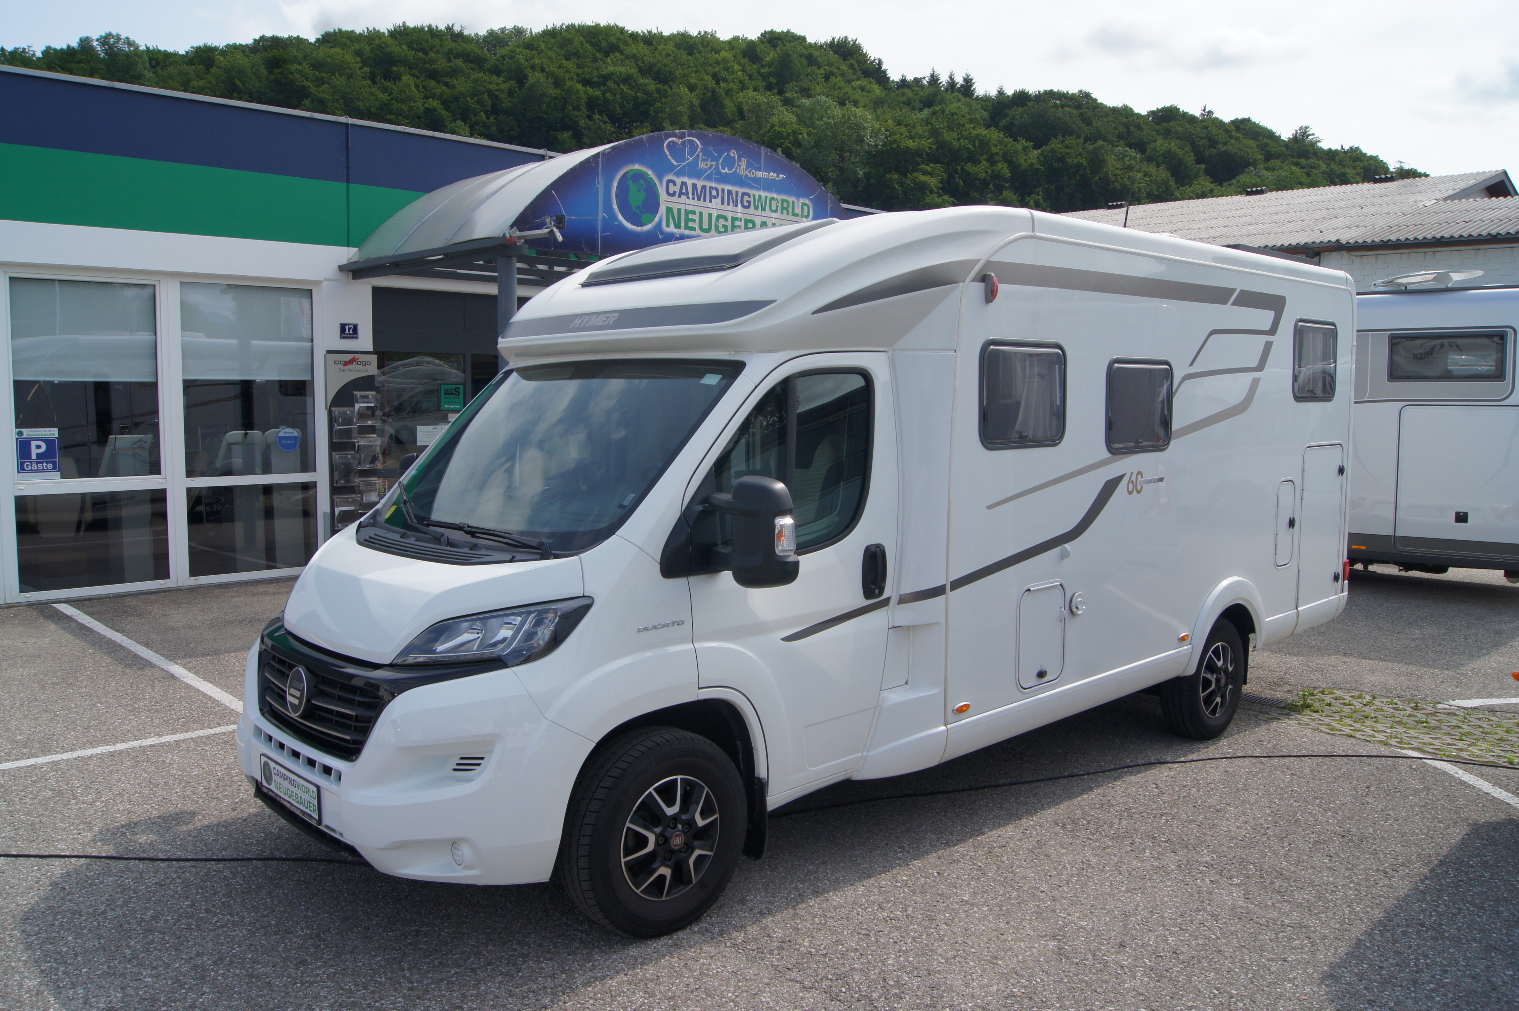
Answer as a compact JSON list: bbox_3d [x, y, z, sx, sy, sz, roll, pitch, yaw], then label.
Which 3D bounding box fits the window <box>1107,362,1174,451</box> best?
[{"bbox_3d":[1.963,-0.510,5.876,0.690,0.495,0.050,-6,7,-43],"label":"window"}]

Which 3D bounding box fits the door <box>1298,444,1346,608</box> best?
[{"bbox_3d":[3.777,0.125,7.663,0.700,1.080,0.050,-6,7,-43],"label":"door"}]

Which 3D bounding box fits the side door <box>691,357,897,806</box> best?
[{"bbox_3d":[0.135,0.245,4.414,1.140,1.700,0.200,-6,7,-43],"label":"side door"}]

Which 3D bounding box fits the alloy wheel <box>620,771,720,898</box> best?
[{"bbox_3d":[-0.363,1.174,4.080,0.445,0.445,0.167,-5,8,-43],"label":"alloy wheel"}]

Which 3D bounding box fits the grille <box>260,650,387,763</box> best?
[{"bbox_3d":[-1.632,0.708,4.090,0.121,0.278,1.041,-5,8,-43],"label":"grille"}]

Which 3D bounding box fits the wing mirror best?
[{"bbox_3d":[-0.022,0.089,3.968,0.187,0.379,0.324,-5,8,-43],"label":"wing mirror"}]

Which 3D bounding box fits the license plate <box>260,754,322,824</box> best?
[{"bbox_3d":[-1.669,1.006,4.049,0.025,0.130,0.525,-6,7,-43],"label":"license plate"}]

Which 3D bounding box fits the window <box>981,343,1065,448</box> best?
[{"bbox_3d":[1.194,-0.500,5.143,0.690,0.495,0.050,-6,7,-43],"label":"window"}]

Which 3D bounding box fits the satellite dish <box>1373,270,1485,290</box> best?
[{"bbox_3d":[6.644,-2.208,11.300,0.950,0.200,0.820,4,7,33],"label":"satellite dish"}]

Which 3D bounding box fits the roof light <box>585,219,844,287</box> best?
[{"bbox_3d":[-0.262,-1.159,5.202,1.031,0.096,0.677,6,30,46],"label":"roof light"}]

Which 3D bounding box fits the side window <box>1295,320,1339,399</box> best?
[{"bbox_3d":[3.566,-0.926,7.246,0.672,0.516,0.045,-5,8,-43],"label":"side window"}]

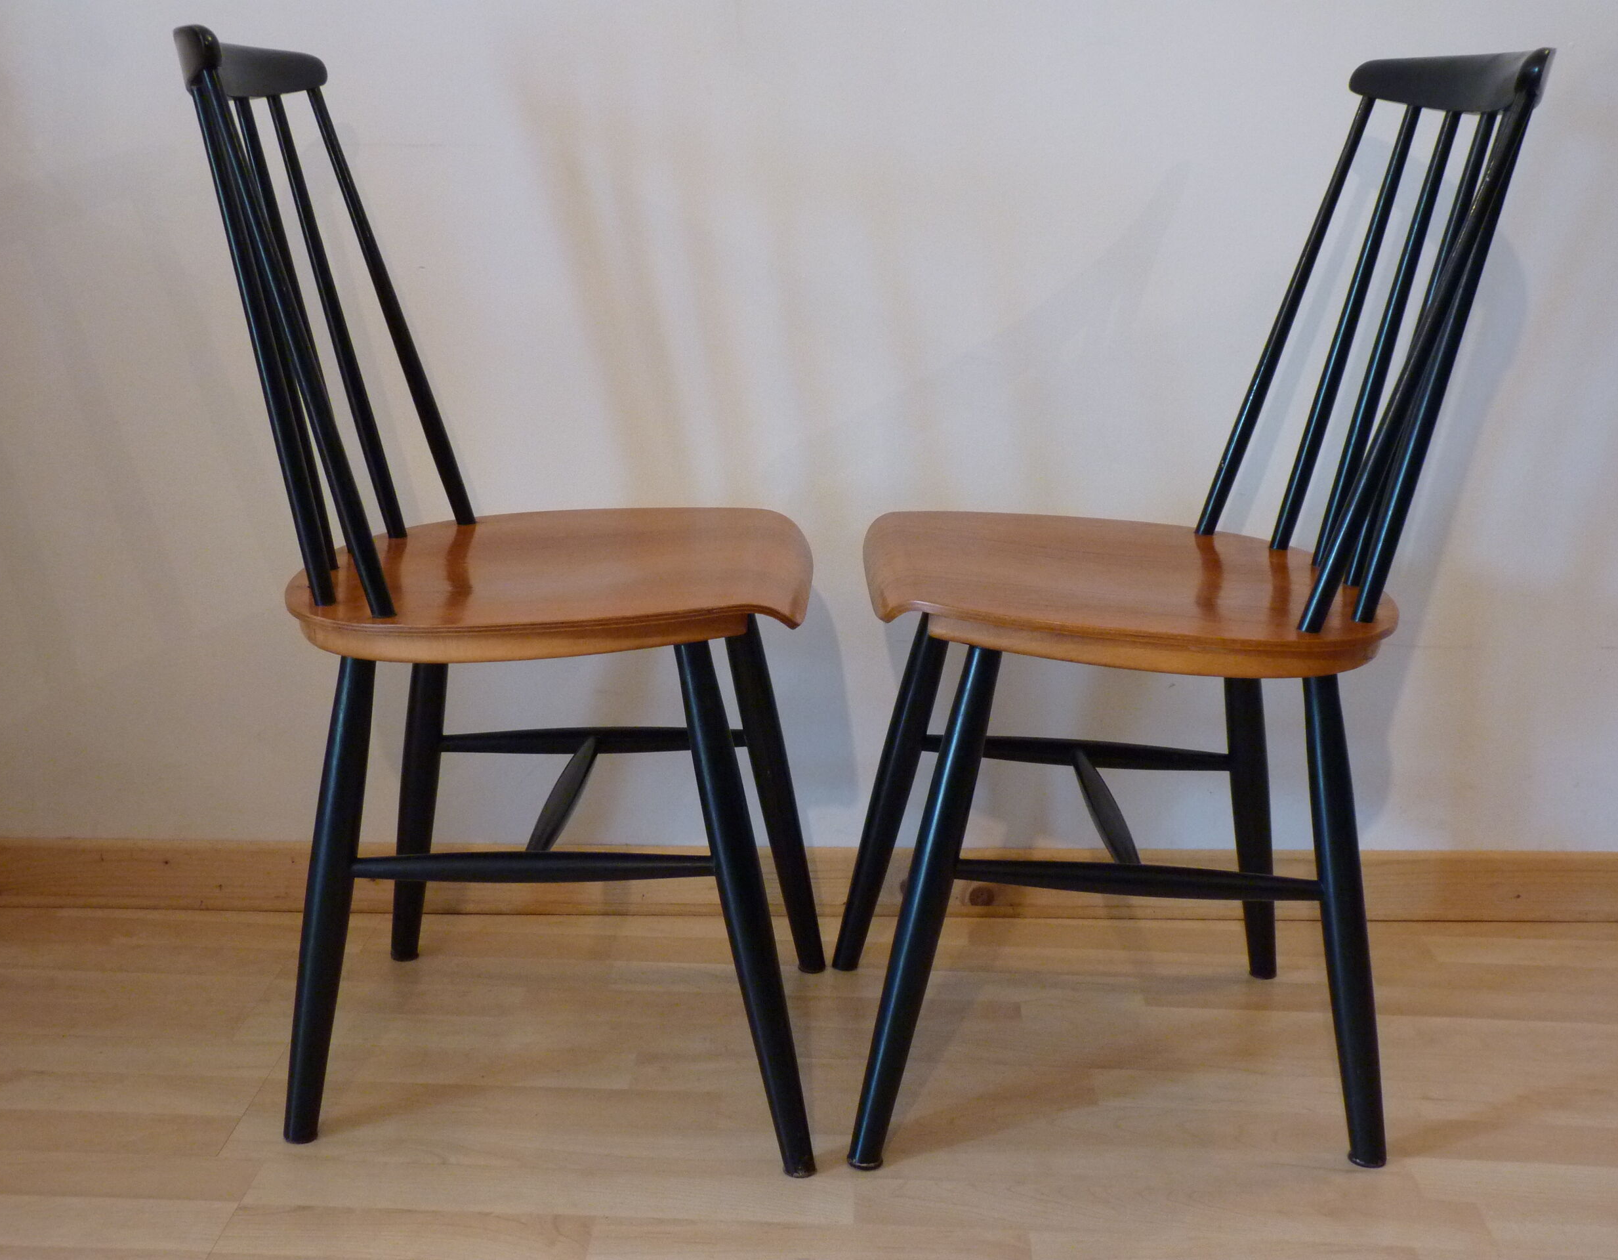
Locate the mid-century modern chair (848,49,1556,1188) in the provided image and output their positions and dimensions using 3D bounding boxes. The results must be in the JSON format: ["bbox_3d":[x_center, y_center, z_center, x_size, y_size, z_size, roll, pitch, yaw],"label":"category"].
[{"bbox_3d":[0.294,-0.037,1.597,0.522,0.831,0.413,0,14,-1],"label":"mid-century modern chair"}]

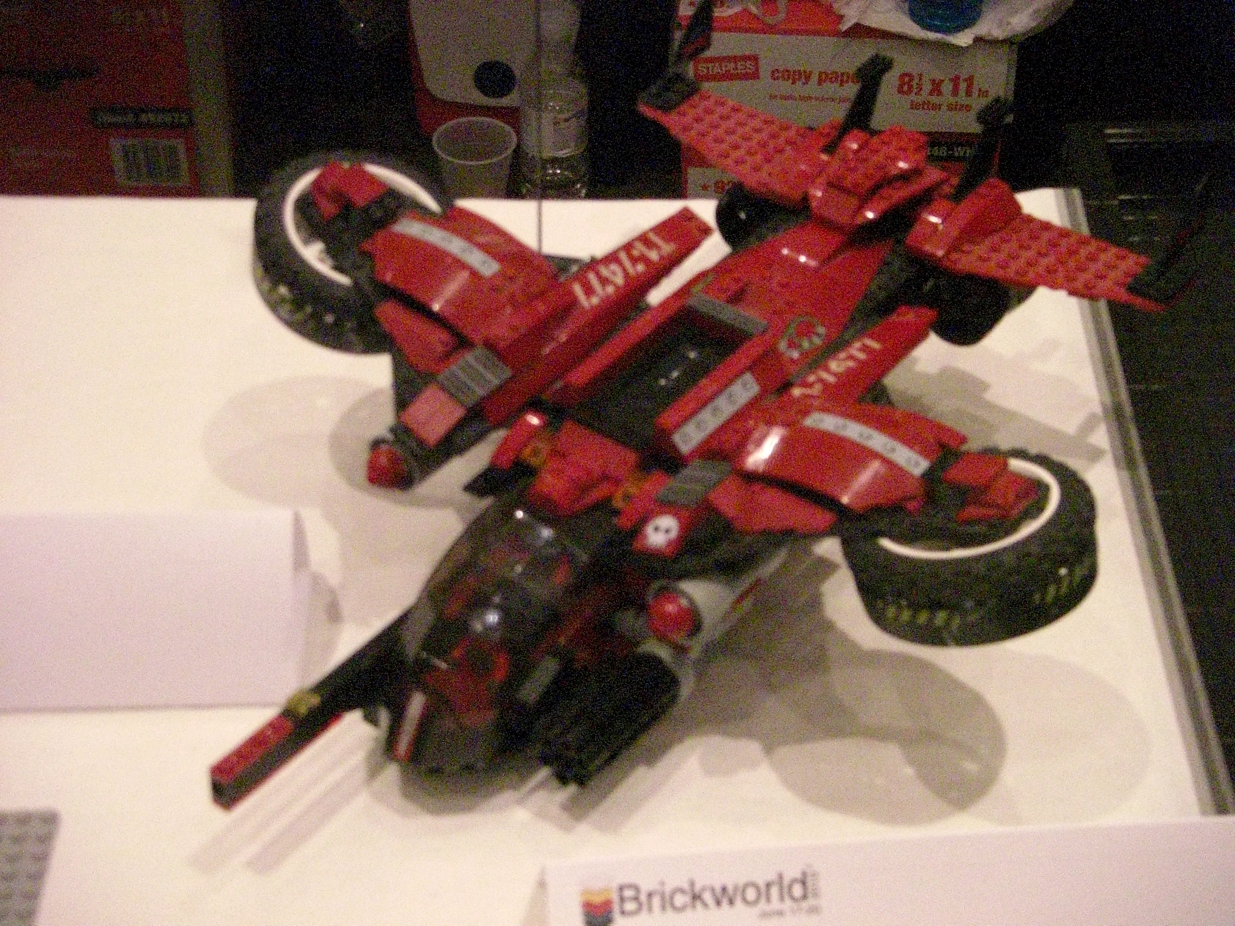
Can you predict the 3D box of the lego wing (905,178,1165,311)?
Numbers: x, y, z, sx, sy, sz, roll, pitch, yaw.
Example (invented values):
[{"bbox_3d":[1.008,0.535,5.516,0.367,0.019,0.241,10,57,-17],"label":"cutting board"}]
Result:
[{"bbox_3d":[0.161,-0.078,0.946,0.097,0.016,0.050,26,45,28],"label":"lego wing"}]

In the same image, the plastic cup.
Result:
[{"bbox_3d":[-0.133,-0.264,2.401,0.079,0.098,0.079,0,39,0],"label":"plastic cup"}]

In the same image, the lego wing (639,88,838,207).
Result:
[{"bbox_3d":[0.048,-0.132,1.013,0.096,0.016,0.050,26,45,28],"label":"lego wing"}]

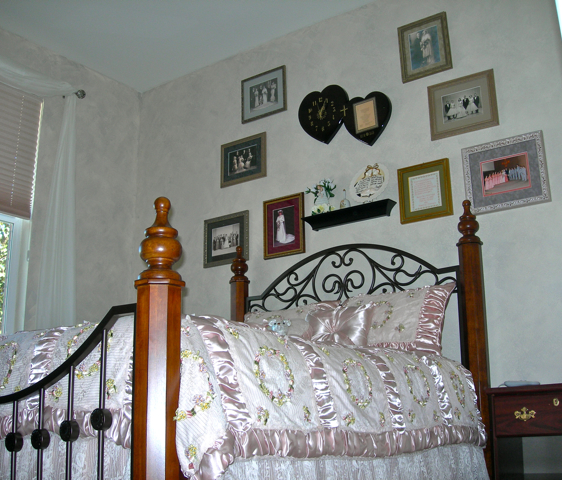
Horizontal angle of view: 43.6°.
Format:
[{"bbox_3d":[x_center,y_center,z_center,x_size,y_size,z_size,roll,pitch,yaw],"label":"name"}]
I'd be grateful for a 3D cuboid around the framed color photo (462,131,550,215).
[{"bbox_3d":[1.175,-0.340,3.678,0.419,0.382,0.025,-11,-16,33],"label":"framed color photo"}]

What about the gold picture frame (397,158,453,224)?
[{"bbox_3d":[0.808,-0.266,3.925,0.298,0.326,0.025,-11,-16,33],"label":"gold picture frame"}]

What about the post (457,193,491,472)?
[{"bbox_3d":[0.988,0.577,3.476,0.125,1.589,0.125,-11,-16,33],"label":"post"}]

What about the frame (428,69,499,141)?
[{"bbox_3d":[1.030,-0.758,3.983,0.391,0.336,0.028,-11,-17,34],"label":"frame"}]

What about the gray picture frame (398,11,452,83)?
[{"bbox_3d":[0.859,-1.143,4.193,0.312,0.369,0.028,-11,-17,34],"label":"gray picture frame"}]

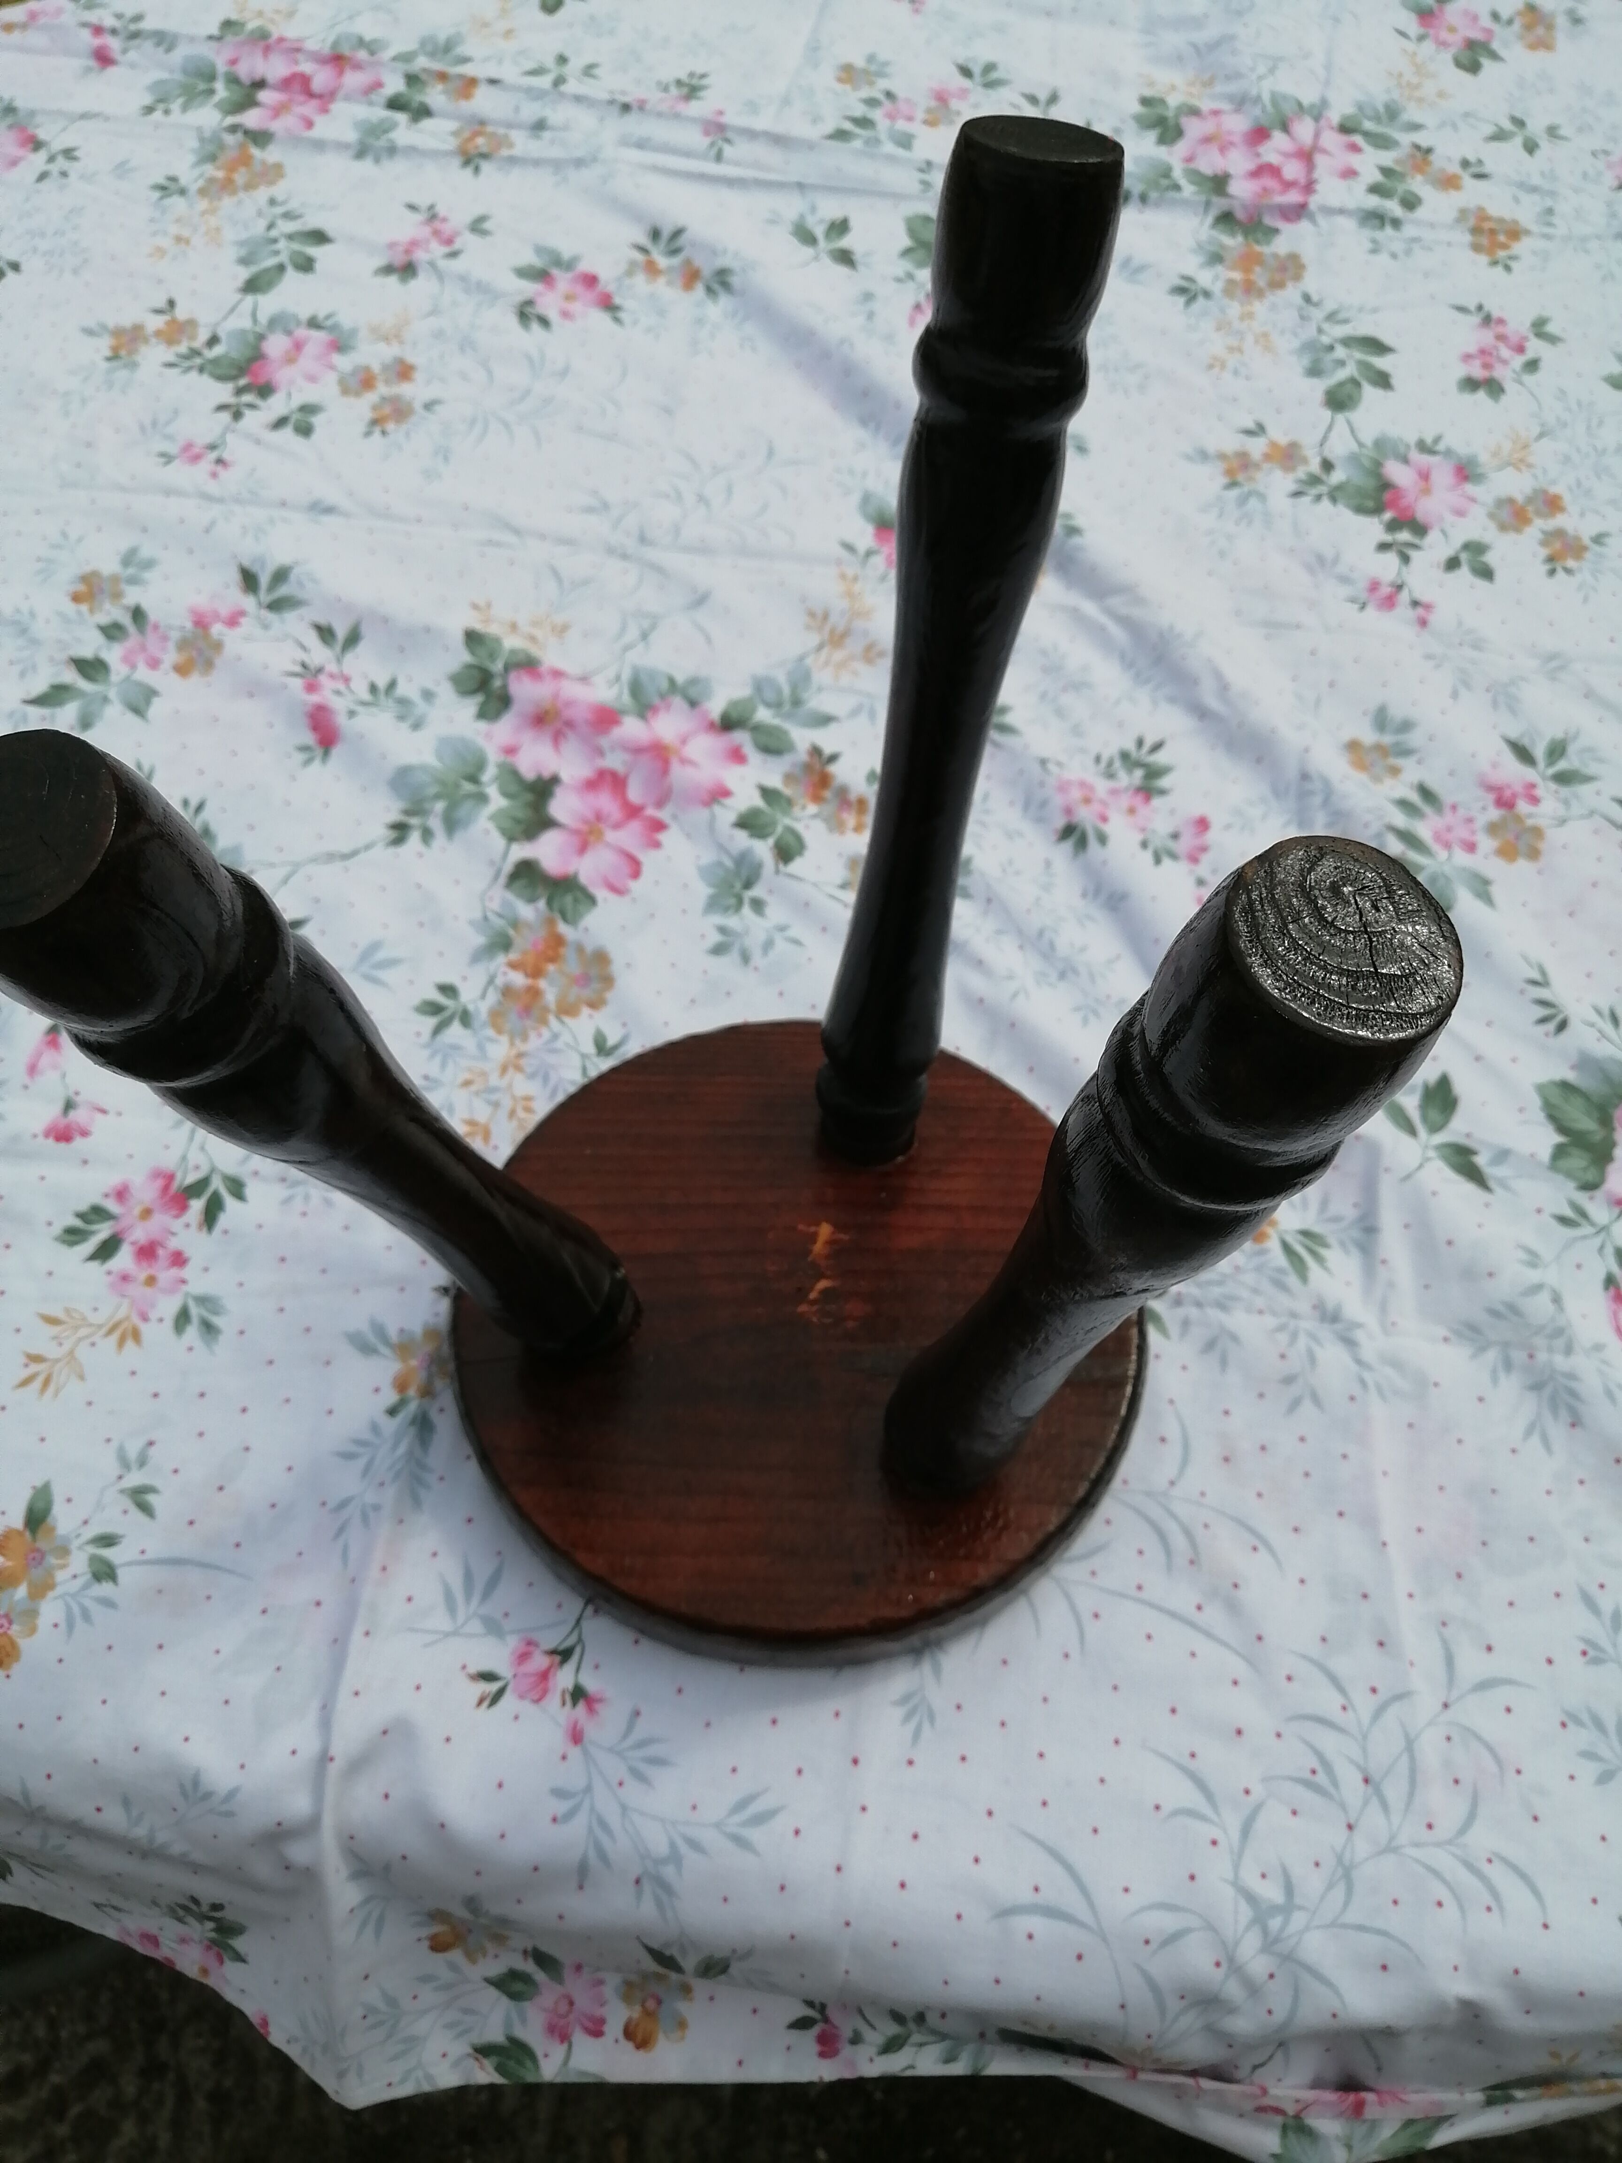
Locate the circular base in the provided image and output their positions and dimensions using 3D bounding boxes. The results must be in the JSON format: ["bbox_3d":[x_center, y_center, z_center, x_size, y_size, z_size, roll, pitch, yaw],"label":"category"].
[{"bbox_3d":[-0.005,0.086,0.616,0.257,0.027,0.257,0,55,0],"label":"circular base"}]

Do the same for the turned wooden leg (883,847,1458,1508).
[{"bbox_3d":[0.066,0.052,0.417,0.047,0.343,0.047,16,63,0],"label":"turned wooden leg"}]

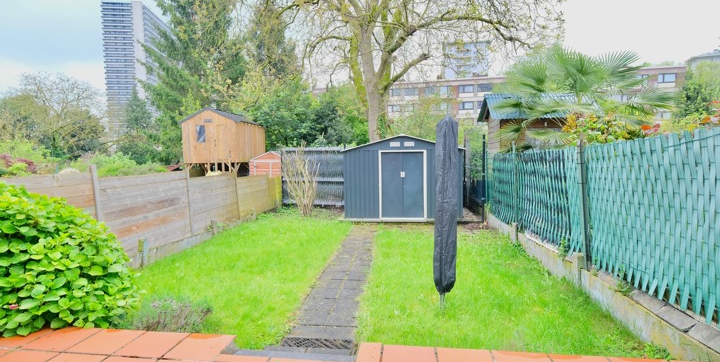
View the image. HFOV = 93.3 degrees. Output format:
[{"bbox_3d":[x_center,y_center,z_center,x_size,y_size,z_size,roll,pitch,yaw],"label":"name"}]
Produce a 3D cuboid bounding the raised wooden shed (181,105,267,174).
[{"bbox_3d":[-6.674,-1.690,17.285,2.800,3.500,3.500,0,3,7],"label":"raised wooden shed"}]

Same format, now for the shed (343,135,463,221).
[{"bbox_3d":[1.141,-0.118,8.791,2.800,1.970,1.900,0,3,7],"label":"shed"}]

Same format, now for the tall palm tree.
[{"bbox_3d":[4.345,-0.801,6.700,2.850,3.500,2.750,0,3,7],"label":"tall palm tree"}]

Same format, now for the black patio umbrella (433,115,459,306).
[{"bbox_3d":[0.845,0.291,3.360,0.240,1.860,0.240,0,3,7],"label":"black patio umbrella"}]

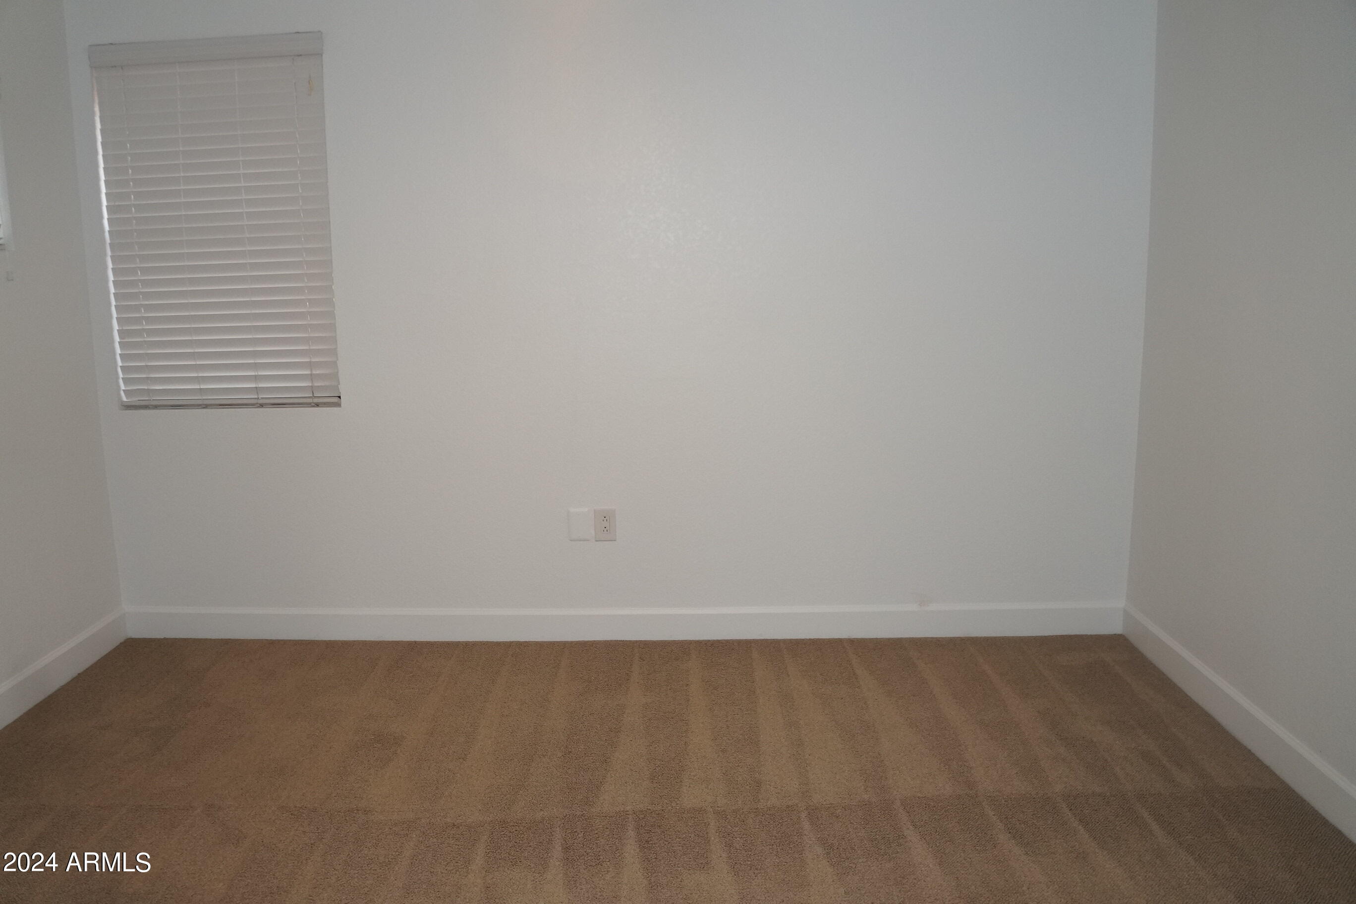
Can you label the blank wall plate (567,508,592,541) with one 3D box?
[{"bbox_3d":[-0.343,0.257,3.553,0.081,0.117,0.009,-1,10,2],"label":"blank wall plate"}]

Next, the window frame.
[{"bbox_3d":[-1.546,-0.749,3.419,0.775,1.216,0.070,-1,10,2],"label":"window frame"}]

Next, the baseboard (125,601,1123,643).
[{"bbox_3d":[-0.215,0.606,3.606,3.550,0.127,0.016,-1,10,2],"label":"baseboard"}]

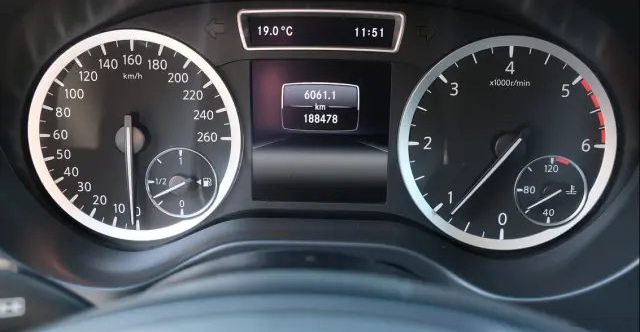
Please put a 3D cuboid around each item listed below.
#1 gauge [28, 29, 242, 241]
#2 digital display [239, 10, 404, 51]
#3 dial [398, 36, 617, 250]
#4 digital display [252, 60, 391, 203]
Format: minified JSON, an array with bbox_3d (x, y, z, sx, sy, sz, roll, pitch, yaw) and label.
[{"bbox_3d":[-0.099,-0.016,0.385,0.115,0.115,0.020,1,10,1],"label":"gauge"},{"bbox_3d":[0.001,-0.070,0.371,0.086,0.020,0.012,1,10,1],"label":"digital display"},{"bbox_3d":[0.099,-0.012,0.381,0.115,0.115,0.020,1,10,1],"label":"dial"},{"bbox_3d":[0.000,-0.018,0.385,0.074,0.077,0.010,1,10,1],"label":"digital display"}]

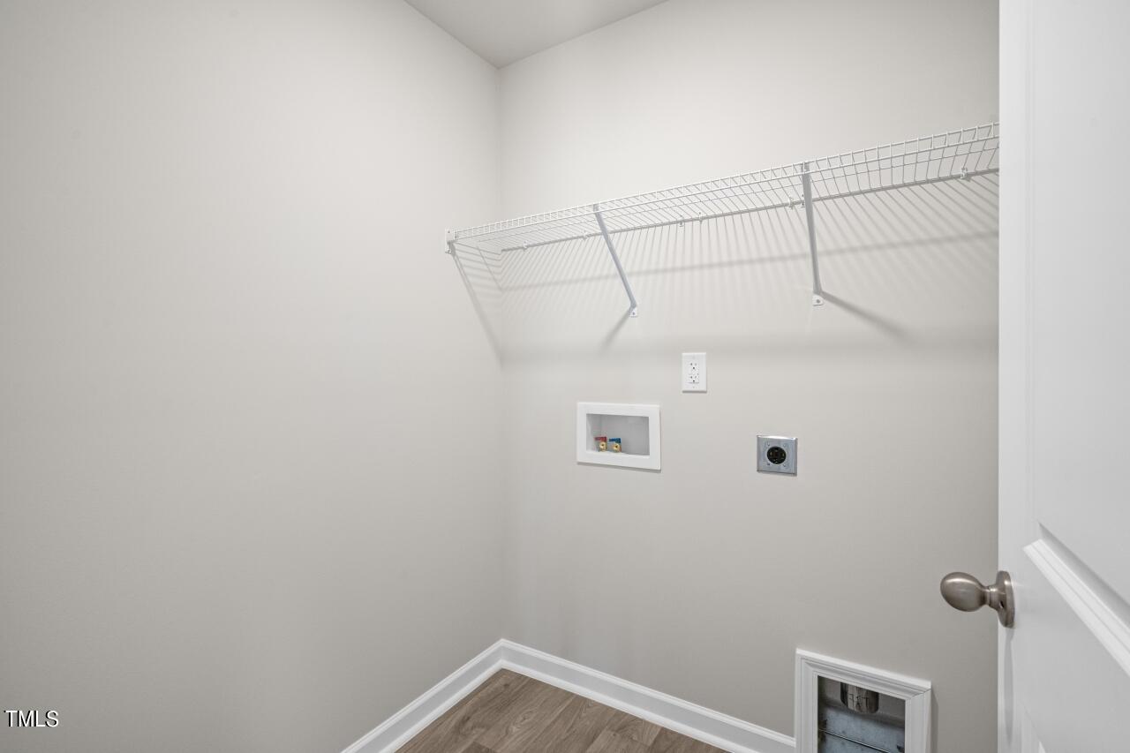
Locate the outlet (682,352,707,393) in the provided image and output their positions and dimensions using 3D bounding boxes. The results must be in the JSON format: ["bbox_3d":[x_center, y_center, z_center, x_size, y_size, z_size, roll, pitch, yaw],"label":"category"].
[{"bbox_3d":[0.423,-0.013,1.642,0.079,0.124,0.008,0,0,31],"label":"outlet"}]

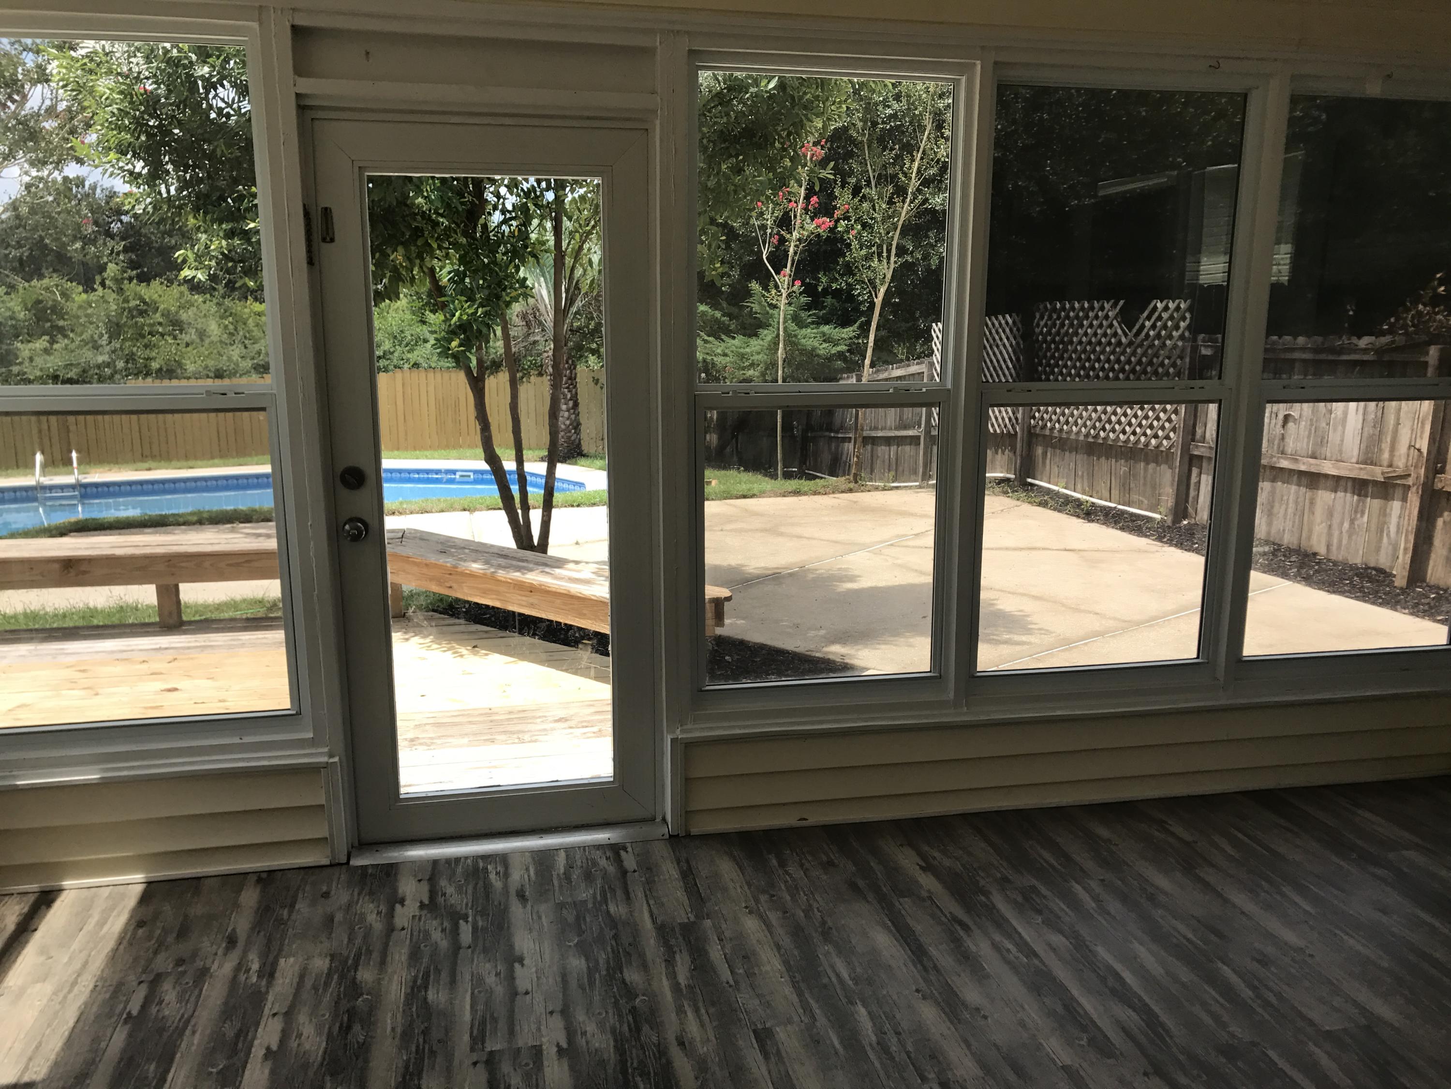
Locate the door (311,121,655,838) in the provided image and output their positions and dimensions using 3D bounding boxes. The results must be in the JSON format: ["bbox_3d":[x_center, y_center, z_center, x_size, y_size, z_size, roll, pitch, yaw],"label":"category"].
[{"bbox_3d":[-0.648,-0.129,3.354,0.910,2.040,0.090,-2,12,-10],"label":"door"}]

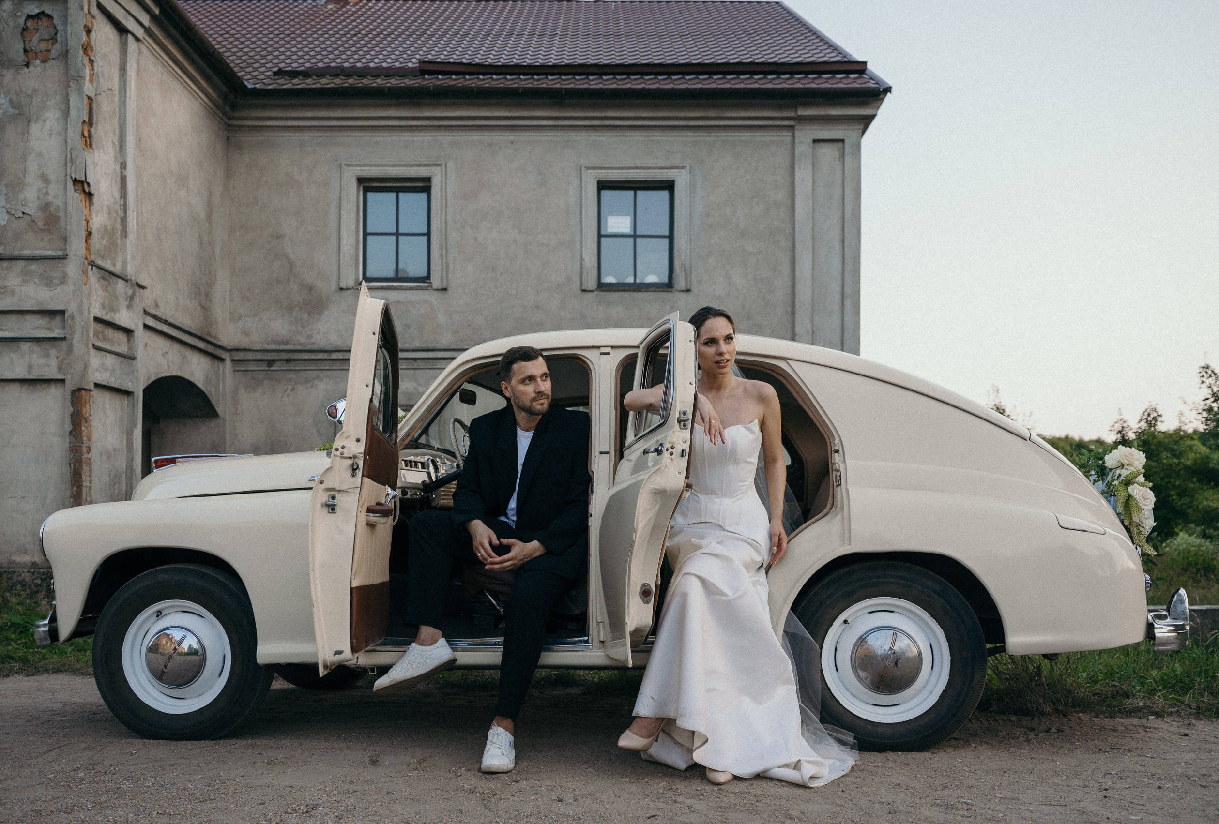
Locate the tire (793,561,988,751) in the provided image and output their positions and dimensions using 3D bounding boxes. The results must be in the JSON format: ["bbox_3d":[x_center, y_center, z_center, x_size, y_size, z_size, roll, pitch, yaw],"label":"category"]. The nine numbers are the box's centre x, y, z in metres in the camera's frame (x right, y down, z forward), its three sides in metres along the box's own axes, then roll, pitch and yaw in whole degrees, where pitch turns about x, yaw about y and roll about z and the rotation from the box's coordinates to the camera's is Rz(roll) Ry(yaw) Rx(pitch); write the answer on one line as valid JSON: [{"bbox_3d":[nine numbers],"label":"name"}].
[{"bbox_3d":[1.005,0.878,3.525,0.695,0.685,0.180,0,-4,6],"label":"tire"}]

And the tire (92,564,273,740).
[{"bbox_3d":[-1.680,0.942,3.820,0.695,0.685,0.180,0,-4,6],"label":"tire"}]

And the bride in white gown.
[{"bbox_3d":[0.425,0.415,3.280,0.780,1.540,0.700,0,-4,3],"label":"bride in white gown"}]

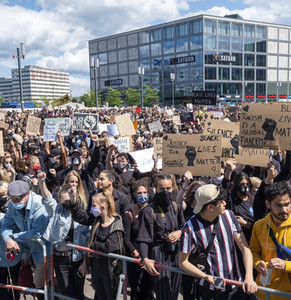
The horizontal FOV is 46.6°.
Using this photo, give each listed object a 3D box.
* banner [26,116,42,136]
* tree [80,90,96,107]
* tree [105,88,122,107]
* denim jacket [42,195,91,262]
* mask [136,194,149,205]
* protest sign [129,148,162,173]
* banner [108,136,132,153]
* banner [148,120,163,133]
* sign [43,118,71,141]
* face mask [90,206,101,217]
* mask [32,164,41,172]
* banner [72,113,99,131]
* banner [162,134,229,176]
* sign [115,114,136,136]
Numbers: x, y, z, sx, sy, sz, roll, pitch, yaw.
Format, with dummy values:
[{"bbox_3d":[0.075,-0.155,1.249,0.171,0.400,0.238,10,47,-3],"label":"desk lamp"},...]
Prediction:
[{"bbox_3d":[-2.406,-0.514,7.300,0.270,0.390,0.020,9,8,-15],"label":"banner"},{"bbox_3d":[-15.138,-12.302,90.183,4.700,6.600,4.700,-2,7,0],"label":"tree"},{"bbox_3d":[-9.467,-14.349,100.000,5.500,7.600,5.500,-1,7,0],"label":"tree"},{"bbox_3d":[-0.766,0.766,3.300,0.430,0.600,0.310,-5,9,-30],"label":"denim jacket"},{"bbox_3d":[-0.030,0.526,3.580,0.135,0.110,0.085,-2,8,-3],"label":"mask"},{"bbox_3d":[0.023,0.162,5.200,0.550,0.360,0.020,-12,8,2],"label":"protest sign"},{"bbox_3d":[-0.424,-0.094,5.800,0.410,0.280,0.020,-4,8,-3],"label":"banner"},{"bbox_3d":[0.341,-0.779,11.300,0.390,0.310,0.020,-18,8,2],"label":"banner"},{"bbox_3d":[-1.409,-0.324,5.400,0.430,0.350,0.020,-3,8,-13],"label":"sign"},{"bbox_3d":[-0.448,0.565,3.080,0.080,0.105,0.130,-6,9,-30],"label":"face mask"},{"bbox_3d":[-1.481,0.246,4.600,0.085,0.100,0.130,2,8,20],"label":"mask"},{"bbox_3d":[-1.367,-0.649,7.700,0.580,0.410,0.030,-2,7,-3],"label":"banner"},{"bbox_3d":[0.498,0.062,3.600,0.630,0.460,0.020,0,8,8],"label":"banner"},{"bbox_3d":[-0.532,-0.652,9.000,0.390,0.560,0.020,-14,9,-1],"label":"sign"}]

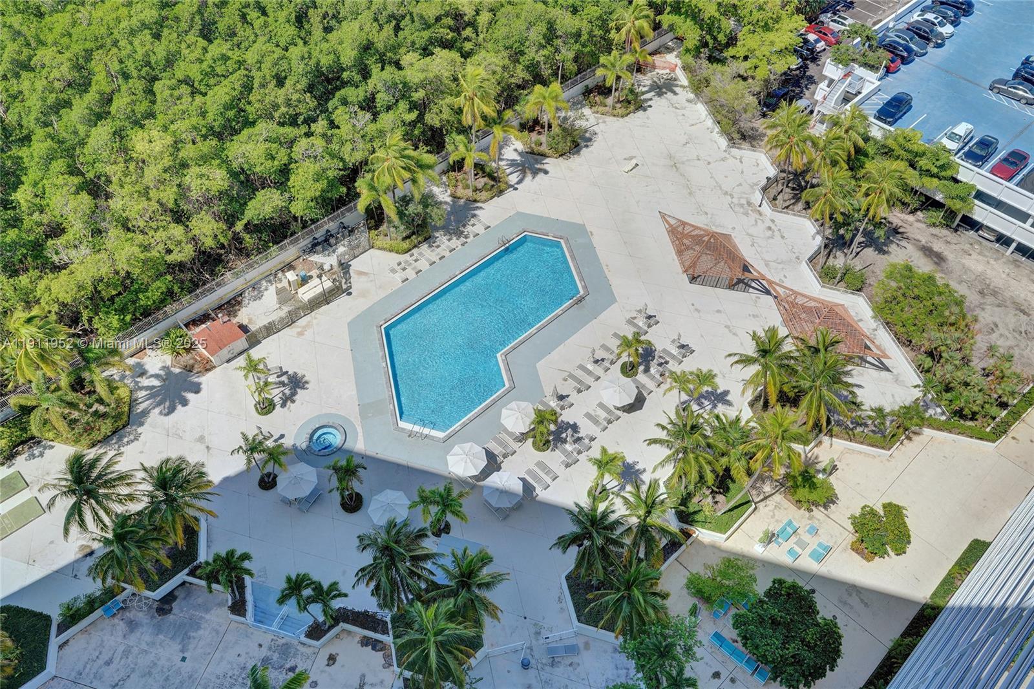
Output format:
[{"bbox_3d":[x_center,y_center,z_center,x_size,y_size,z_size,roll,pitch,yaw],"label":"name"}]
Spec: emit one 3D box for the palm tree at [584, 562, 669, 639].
[{"bbox_3d":[6.513,15.954,48.679,4.900,7.600,4.900,-1,51,0],"label":"palm tree"}]

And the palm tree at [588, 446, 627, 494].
[{"bbox_3d":[6.108,9.217,55.960,2.600,5.040,2.600,-1,51,0],"label":"palm tree"}]

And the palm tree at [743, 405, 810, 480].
[{"bbox_3d":[16.245,8.244,53.676,4.600,8.500,4.500,0,51,0],"label":"palm tree"}]

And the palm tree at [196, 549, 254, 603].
[{"bbox_3d":[-19.115,15.968,54.181,3.600,5.600,3.400,0,51,0],"label":"palm tree"}]

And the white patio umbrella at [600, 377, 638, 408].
[{"bbox_3d":[7.860,4.131,62.352,2.900,2.750,2.900,-2,51,0],"label":"white patio umbrella"}]

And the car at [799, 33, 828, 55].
[{"bbox_3d":[35.447,-37.187,97.787,1.820,1.470,4.600,-36,58,-24],"label":"car"}]

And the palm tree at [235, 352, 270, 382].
[{"bbox_3d":[-19.914,2.854,61.899,2.600,4.500,2.500,-2,51,0],"label":"palm tree"}]

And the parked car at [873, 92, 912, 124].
[{"bbox_3d":[36.996,-23.096,78.946,4.500,1.550,1.840,-37,59,-25],"label":"parked car"}]

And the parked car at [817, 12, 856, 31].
[{"bbox_3d":[39.733,-39.995,99.556,1.900,1.680,4.650,-37,59,-25],"label":"parked car"}]

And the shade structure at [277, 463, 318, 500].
[{"bbox_3d":[-15.483,10.075,57.270,2.750,2.550,2.750,7,52,7],"label":"shade structure"}]

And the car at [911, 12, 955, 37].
[{"bbox_3d":[46.041,-35.335,88.819,1.840,1.450,4.650,-37,59,-25],"label":"car"}]

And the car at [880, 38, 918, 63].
[{"bbox_3d":[41.530,-32.401,88.445,4.500,1.480,1.830,38,60,26],"label":"car"}]

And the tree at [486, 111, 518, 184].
[{"bbox_3d":[-1.603,-19.042,80.348,3.500,8.200,3.500,0,51,0],"label":"tree"}]

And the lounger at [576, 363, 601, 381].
[{"bbox_3d":[6.084,2.456,68.056,2.060,0.400,0.690,35,59,25],"label":"lounger"}]

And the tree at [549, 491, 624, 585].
[{"bbox_3d":[4.650,12.804,51.085,4.600,6.900,4.600,0,51,0],"label":"tree"}]

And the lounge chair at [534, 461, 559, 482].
[{"bbox_3d":[2.148,9.315,58.797,0.680,0.380,2.000,-38,60,-25],"label":"lounge chair"}]

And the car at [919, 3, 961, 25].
[{"bbox_3d":[47.908,-37.411,90.185,1.820,1.470,4.600,-36,58,-24],"label":"car"}]

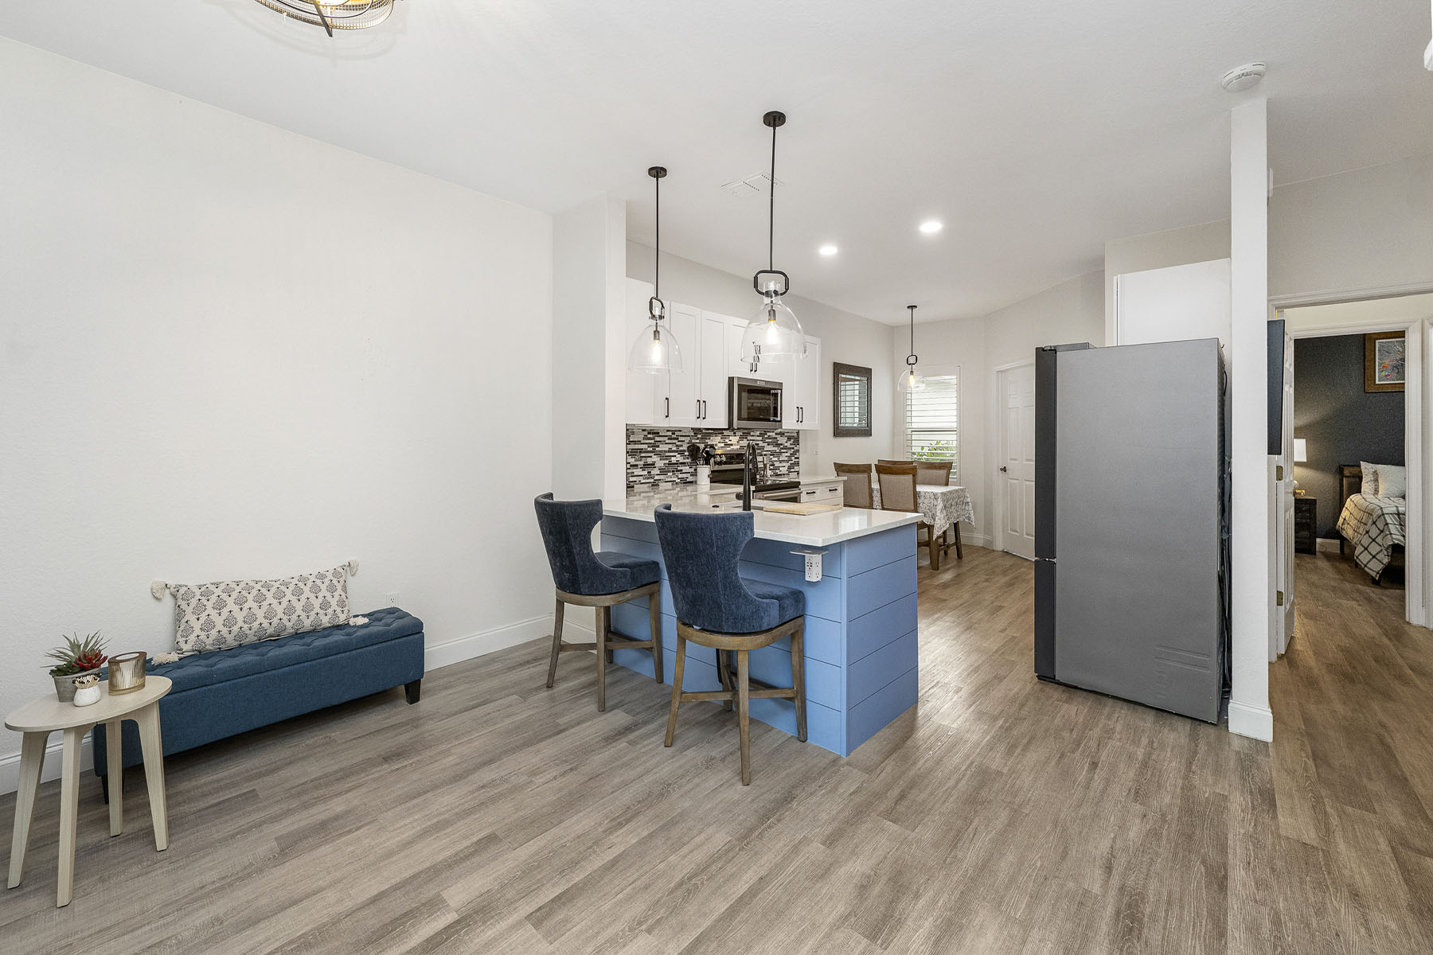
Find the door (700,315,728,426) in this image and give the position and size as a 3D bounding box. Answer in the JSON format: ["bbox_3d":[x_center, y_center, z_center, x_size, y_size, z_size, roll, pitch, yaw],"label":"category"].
[{"bbox_3d":[-0.009,-0.837,4.389,0.025,0.900,0.306,3,4,43],"label":"door"}]

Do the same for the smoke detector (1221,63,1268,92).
[{"bbox_3d":[2.110,-1.595,2.230,0.135,0.045,0.135,3,4,43],"label":"smoke detector"}]

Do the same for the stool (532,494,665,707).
[{"bbox_3d":[-0.614,0.590,2.870,0.500,1.000,0.570,3,4,42],"label":"stool"}]

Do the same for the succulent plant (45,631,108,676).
[{"bbox_3d":[-1.970,0.537,1.715,0.135,0.125,0.140,3,4,43],"label":"succulent plant"}]

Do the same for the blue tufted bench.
[{"bbox_3d":[-1.927,0.917,2.455,0.410,0.420,1.080,3,4,43],"label":"blue tufted bench"}]

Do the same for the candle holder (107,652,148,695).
[{"bbox_3d":[-1.872,0.624,1.771,0.087,0.106,0.087,0,3,0],"label":"candle holder"}]

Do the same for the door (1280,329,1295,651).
[{"bbox_3d":[3.620,0.012,3.542,0.700,2.030,0.036,-1,1,-41],"label":"door"}]

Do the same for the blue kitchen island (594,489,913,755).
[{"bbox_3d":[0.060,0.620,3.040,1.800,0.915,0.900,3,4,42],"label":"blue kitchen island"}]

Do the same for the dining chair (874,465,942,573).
[{"bbox_3d":[1.921,0.375,5.691,0.470,1.020,0.580,3,4,42],"label":"dining chair"}]

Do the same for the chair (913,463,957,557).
[{"bbox_3d":[2.321,0.335,6.196,0.470,1.020,0.580,3,4,42],"label":"chair"}]

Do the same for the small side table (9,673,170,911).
[{"bbox_3d":[-1.890,0.932,1.694,0.340,0.515,0.340,1,3,16],"label":"small side table"}]

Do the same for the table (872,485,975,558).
[{"bbox_3d":[1.946,0.473,6.024,1.240,0.750,0.740,3,4,43],"label":"table"}]

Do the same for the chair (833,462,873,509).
[{"bbox_3d":[1.583,0.353,5.866,0.460,1.010,0.580,3,4,43],"label":"chair"}]

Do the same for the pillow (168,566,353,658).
[{"bbox_3d":[-2.000,0.574,2.500,0.610,0.310,0.130,-2,-9,-40],"label":"pillow"}]

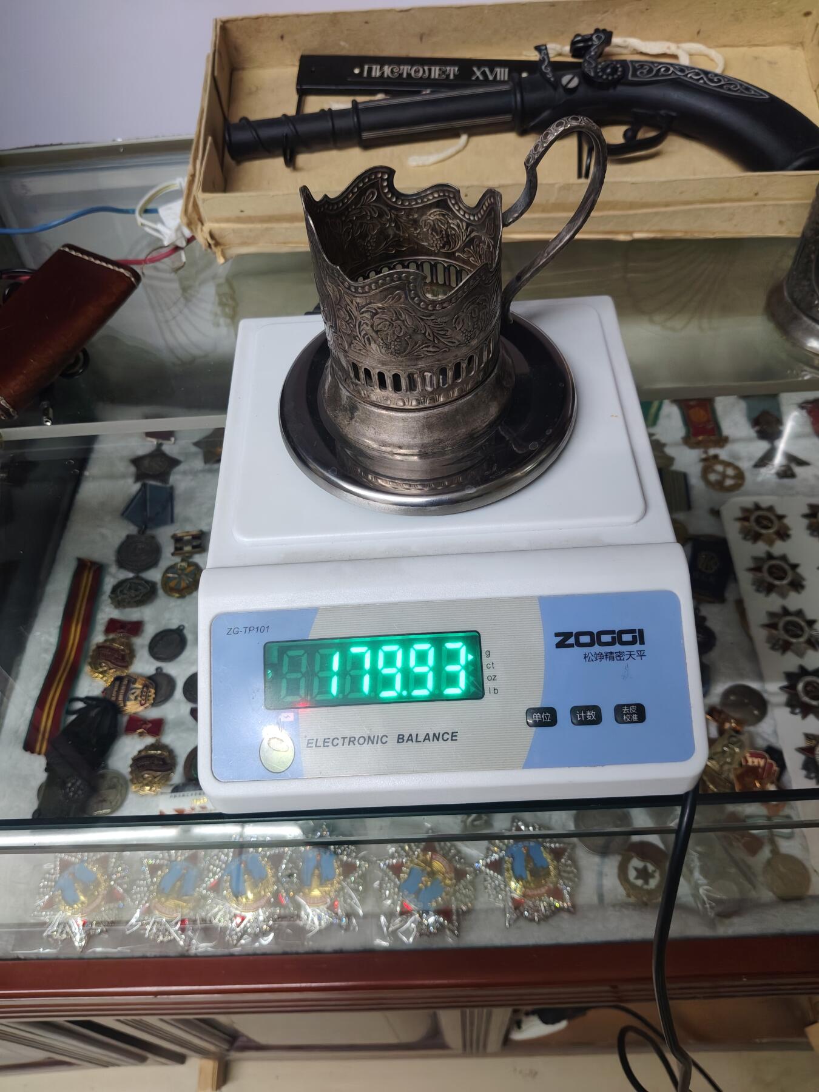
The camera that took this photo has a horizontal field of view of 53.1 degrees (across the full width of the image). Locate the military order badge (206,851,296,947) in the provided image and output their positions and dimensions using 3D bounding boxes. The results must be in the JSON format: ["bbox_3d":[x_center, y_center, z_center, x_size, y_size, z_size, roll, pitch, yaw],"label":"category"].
[{"bbox_3d":[-0.109,0.231,0.552,0.071,0.010,0.068,-17,57,-7],"label":"military order badge"}]

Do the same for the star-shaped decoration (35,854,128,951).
[{"bbox_3d":[-0.223,0.235,0.557,0.071,0.010,0.068,-39,63,-20],"label":"star-shaped decoration"}]

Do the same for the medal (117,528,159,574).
[{"bbox_3d":[-0.225,0.006,0.681,0.038,0.004,0.042,-6,54,0],"label":"medal"}]

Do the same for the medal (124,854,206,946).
[{"bbox_3d":[-0.157,0.233,0.553,0.071,0.010,0.068,15,59,13],"label":"medal"}]

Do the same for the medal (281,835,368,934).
[{"bbox_3d":[-0.061,0.226,0.552,0.071,0.010,0.068,-2,56,2],"label":"medal"}]

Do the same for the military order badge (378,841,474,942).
[{"bbox_3d":[0.012,0.214,0.512,0.063,0.010,0.066,36,64,25],"label":"military order badge"}]

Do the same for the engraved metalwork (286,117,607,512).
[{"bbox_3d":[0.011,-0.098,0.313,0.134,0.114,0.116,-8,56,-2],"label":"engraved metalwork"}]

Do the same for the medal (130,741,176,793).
[{"bbox_3d":[-0.190,0.165,0.609,0.035,0.004,0.040,-3,56,2],"label":"medal"}]

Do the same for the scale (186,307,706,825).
[{"bbox_3d":[0.012,-0.010,0.355,0.192,0.070,0.229,-3,56,2],"label":"scale"}]

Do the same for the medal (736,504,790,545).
[{"bbox_3d":[0.284,-0.017,0.659,0.043,0.007,0.046,-5,54,0],"label":"medal"}]

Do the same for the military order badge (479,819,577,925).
[{"bbox_3d":[0.075,0.203,0.516,0.064,0.010,0.064,-9,55,-3],"label":"military order badge"}]

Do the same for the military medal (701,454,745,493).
[{"bbox_3d":[0.266,-0.062,0.700,0.035,0.004,0.042,-15,55,-7],"label":"military medal"}]

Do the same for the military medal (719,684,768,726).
[{"bbox_3d":[0.234,0.111,0.573,0.032,0.004,0.032,-2,54,2],"label":"military medal"}]

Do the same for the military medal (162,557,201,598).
[{"bbox_3d":[-0.195,0.028,0.702,0.035,0.004,0.038,-3,56,2],"label":"military medal"}]

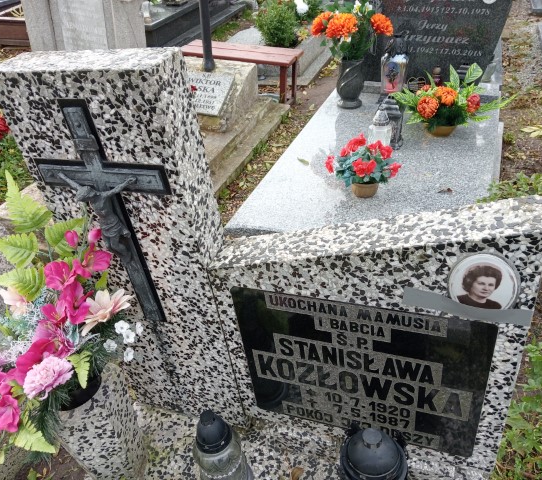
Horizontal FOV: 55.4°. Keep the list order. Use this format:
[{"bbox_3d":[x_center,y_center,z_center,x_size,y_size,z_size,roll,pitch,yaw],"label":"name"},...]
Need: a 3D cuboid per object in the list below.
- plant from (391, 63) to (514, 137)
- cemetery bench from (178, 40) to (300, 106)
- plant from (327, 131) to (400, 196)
[{"bbox_3d":[0.850,-0.662,2.425,0.560,0.295,0.290,4,36,16],"label":"plant"},{"bbox_3d":[-0.255,-1.386,4.362,1.209,0.410,0.270,20,42,34],"label":"cemetery bench"},{"bbox_3d":[0.364,-0.288,2.017,0.280,0.240,0.245,4,36,16],"label":"plant"}]

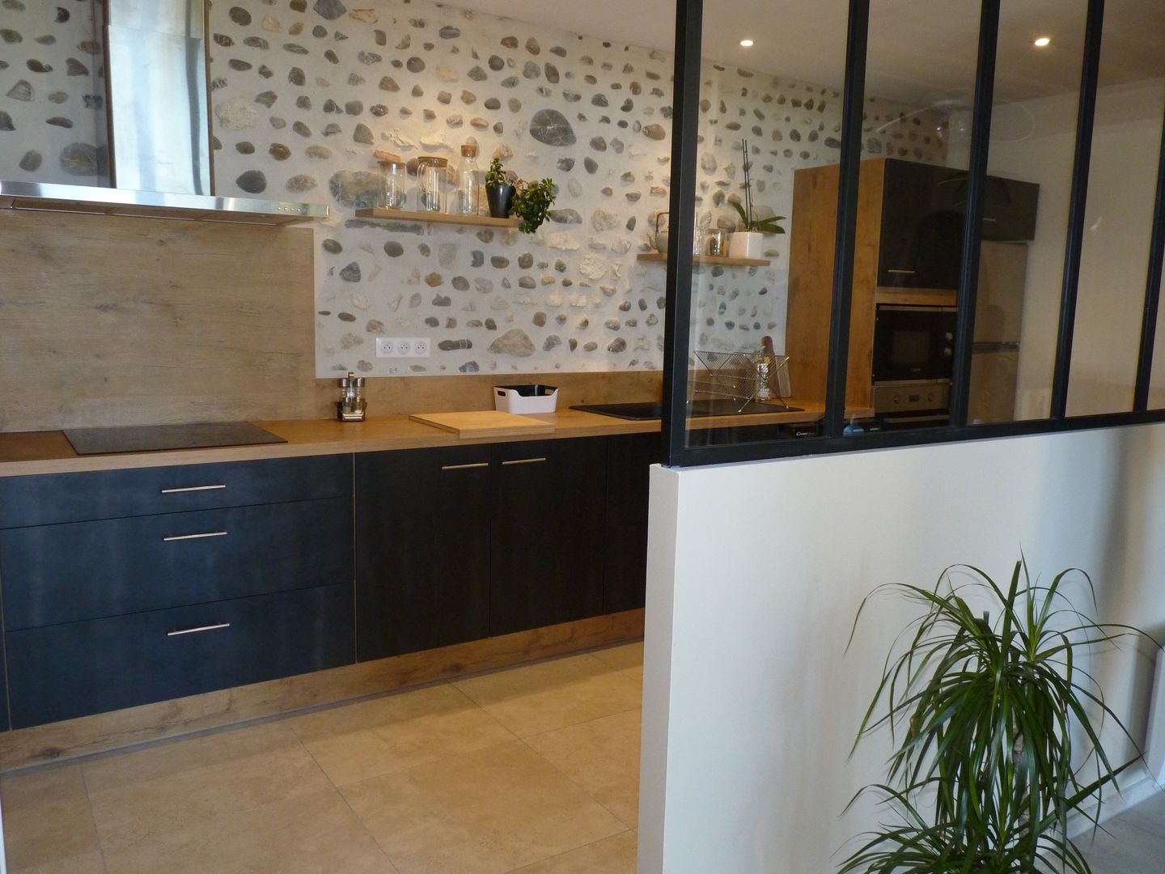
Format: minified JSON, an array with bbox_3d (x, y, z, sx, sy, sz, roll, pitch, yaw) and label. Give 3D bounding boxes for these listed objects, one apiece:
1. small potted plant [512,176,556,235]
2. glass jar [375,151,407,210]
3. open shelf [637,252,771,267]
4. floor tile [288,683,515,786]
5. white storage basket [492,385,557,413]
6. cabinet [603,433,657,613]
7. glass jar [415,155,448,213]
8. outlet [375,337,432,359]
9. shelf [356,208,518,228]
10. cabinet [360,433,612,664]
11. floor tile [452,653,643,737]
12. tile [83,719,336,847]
[{"bbox_3d":[-0.199,-0.948,3.719,0.175,0.225,0.165,-4,9,-33],"label":"small potted plant"},{"bbox_3d":[-0.721,-0.967,3.442,0.115,0.213,0.115,1,8,0],"label":"glass jar"},{"bbox_3d":[0.589,-0.846,4.348,0.670,0.029,0.190,-4,9,-33],"label":"open shelf"},{"bbox_3d":[-0.598,0.934,2.928,0.588,0.010,0.570,-4,9,-33],"label":"floor tile"},{"bbox_3d":[-0.243,-0.160,3.887,0.235,0.105,0.170,-4,9,-33],"label":"white storage basket"},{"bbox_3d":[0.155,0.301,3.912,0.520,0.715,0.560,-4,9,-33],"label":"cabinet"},{"bbox_3d":[-0.583,-0.979,3.526,0.117,0.212,0.122,1,8,0],"label":"glass jar"},{"bbox_3d":[-0.717,-0.359,3.659,0.227,0.079,0.014,-4,9,-33],"label":"outlet"},{"bbox_3d":[-0.551,-0.858,3.588,0.640,0.031,0.190,-4,9,-33],"label":"shelf"},{"bbox_3d":[-0.493,0.343,3.531,1.010,0.713,0.590,-4,9,-33],"label":"cabinet"},{"bbox_3d":[-0.095,0.911,3.262,0.595,0.010,0.542,-4,9,-33],"label":"floor tile"},{"bbox_3d":[-1.084,0.971,2.611,0.598,0.010,0.542,-4,9,-33],"label":"tile"}]

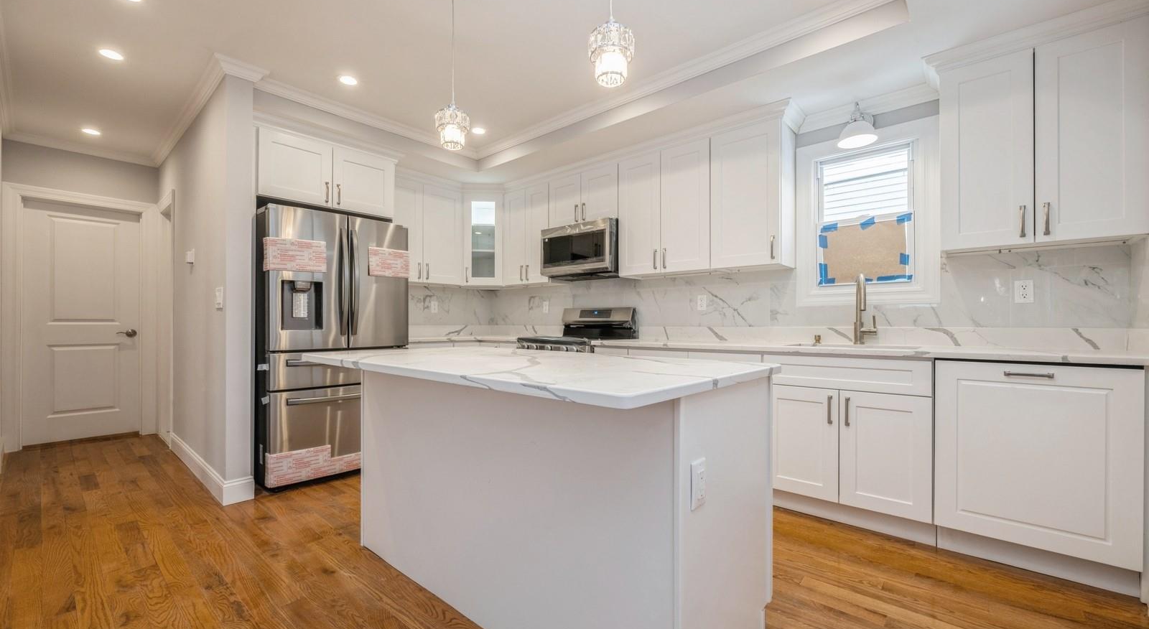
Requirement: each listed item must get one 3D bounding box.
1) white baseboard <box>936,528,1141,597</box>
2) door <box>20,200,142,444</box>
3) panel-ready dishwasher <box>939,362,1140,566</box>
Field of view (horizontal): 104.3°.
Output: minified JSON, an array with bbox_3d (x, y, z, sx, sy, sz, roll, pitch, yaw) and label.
[{"bbox_3d":[1.938,1.040,1.909,0.606,0.102,0.022,0,-1,41],"label":"white baseboard"},{"bbox_3d":[-4.397,0.097,4.012,0.040,2.030,0.722,0,-1,41],"label":"door"},{"bbox_3d":[2.060,0.593,2.058,0.601,0.768,0.610,-1,-1,41],"label":"panel-ready dishwasher"}]

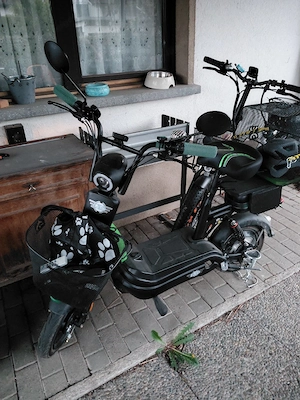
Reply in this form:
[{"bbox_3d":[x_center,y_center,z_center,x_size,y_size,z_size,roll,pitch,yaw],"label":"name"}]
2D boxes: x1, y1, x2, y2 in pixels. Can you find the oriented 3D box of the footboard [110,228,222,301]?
[{"bbox_3d":[0.109,0.314,1.521,0.620,0.160,0.250,-16,32,-23],"label":"footboard"}]

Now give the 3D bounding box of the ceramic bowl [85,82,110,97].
[{"bbox_3d":[-0.328,-0.694,1.818,0.157,0.066,0.157,-1,29,1],"label":"ceramic bowl"}]

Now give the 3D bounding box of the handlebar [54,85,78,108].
[{"bbox_3d":[-0.318,-0.392,1.095,0.125,0.036,0.036,40,46,23],"label":"handlebar"}]

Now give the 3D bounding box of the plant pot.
[{"bbox_3d":[-0.715,-0.620,1.633,0.128,0.141,0.128,-17,33,-25],"label":"plant pot"}]

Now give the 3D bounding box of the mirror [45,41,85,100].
[{"bbox_3d":[-0.292,-0.452,1.033,0.050,0.218,0.105,-38,9,-30],"label":"mirror"}]

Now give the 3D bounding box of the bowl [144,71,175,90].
[{"bbox_3d":[0.070,-0.845,2.035,0.221,0.092,0.221,-1,29,1],"label":"bowl"}]

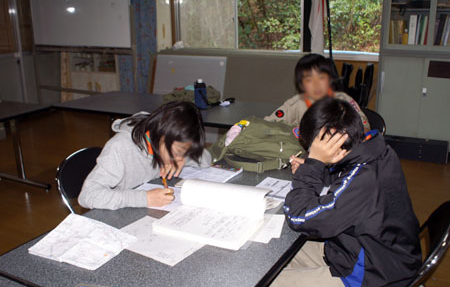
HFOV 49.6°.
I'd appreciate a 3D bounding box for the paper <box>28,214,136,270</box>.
[{"bbox_3d":[-0.520,0.354,1.790,0.350,0.020,0.265,7,20,30],"label":"paper"}]

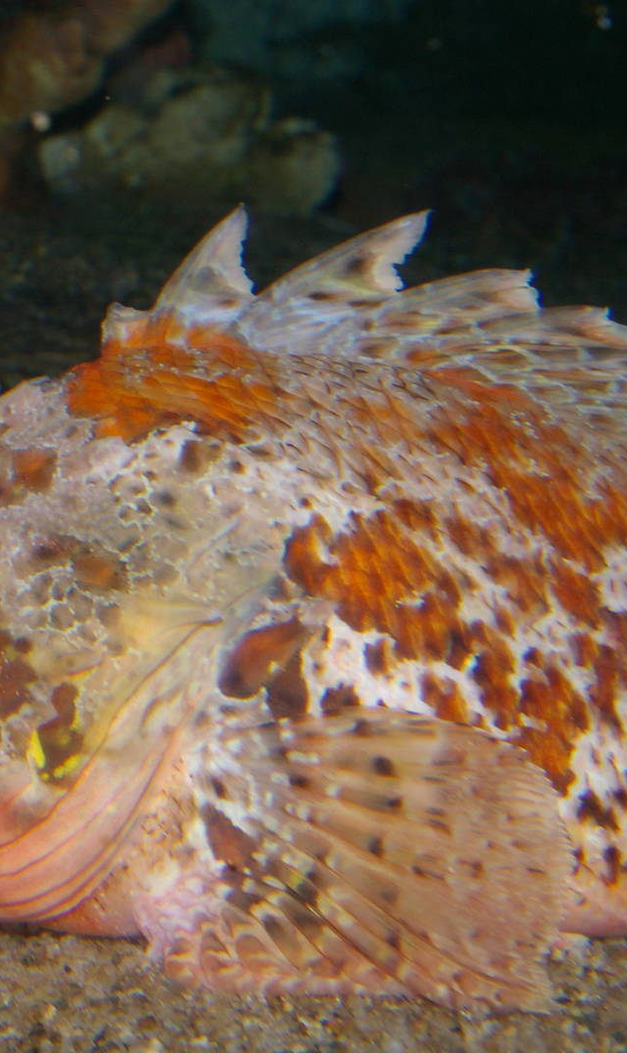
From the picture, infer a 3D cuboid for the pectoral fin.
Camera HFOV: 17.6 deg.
[{"bbox_3d":[0.009,0.070,0.430,0.090,0.057,0.027,0,2,8],"label":"pectoral fin"}]

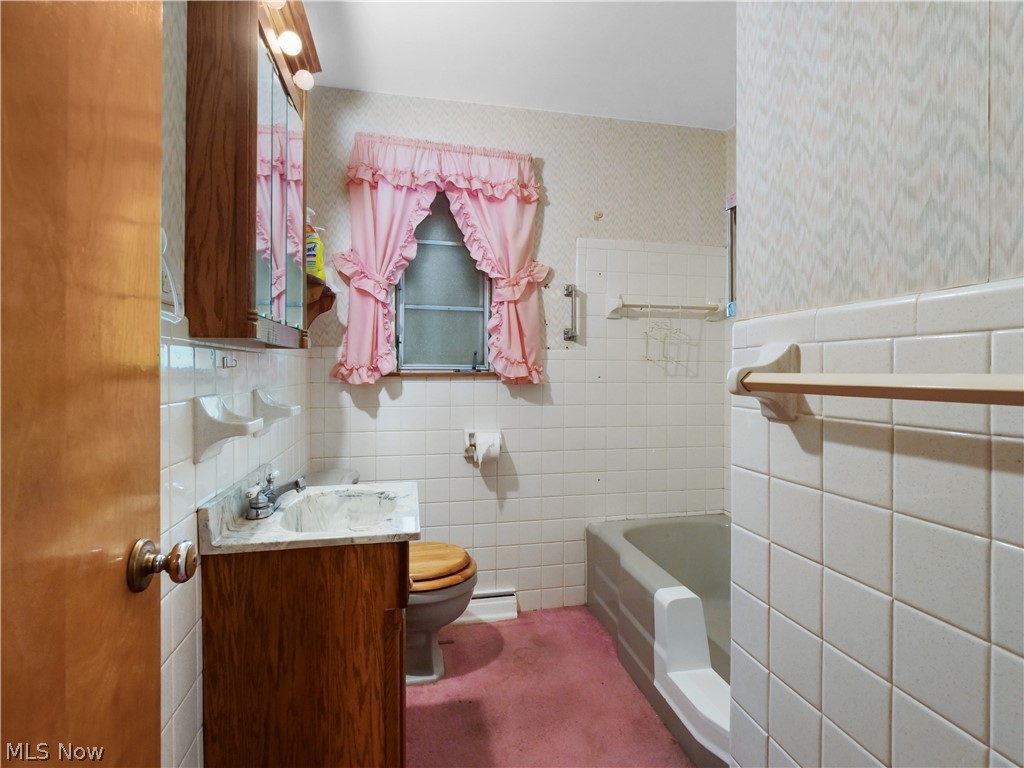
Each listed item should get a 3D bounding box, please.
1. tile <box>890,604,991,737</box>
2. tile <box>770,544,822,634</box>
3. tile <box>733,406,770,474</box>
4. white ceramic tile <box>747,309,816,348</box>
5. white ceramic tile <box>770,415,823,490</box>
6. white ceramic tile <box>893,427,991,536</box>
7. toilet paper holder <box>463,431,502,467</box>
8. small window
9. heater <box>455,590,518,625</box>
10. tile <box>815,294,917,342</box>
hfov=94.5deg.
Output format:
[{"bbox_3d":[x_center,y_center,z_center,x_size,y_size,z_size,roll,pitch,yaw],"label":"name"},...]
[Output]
[{"bbox_3d":[0.497,0.328,0.550,0.010,0.109,0.104,0,0,-12],"label":"tile"},{"bbox_3d":[0.456,0.327,0.758,0.010,0.108,0.107,0,1,-12],"label":"tile"},{"bbox_3d":[0.433,0.101,0.853,0.010,0.109,0.102,0,0,-12],"label":"tile"},{"bbox_3d":[0.447,-0.090,0.788,0.010,0.051,0.150,0,0,-12],"label":"white ceramic tile"},{"bbox_3d":[0.452,0.104,0.749,0.010,0.107,0.104,0,1,-12],"label":"white ceramic tile"},{"bbox_3d":[0.495,0.107,0.546,0.010,0.107,0.104,0,1,-12],"label":"white ceramic tile"},{"bbox_3d":[-0.129,0.299,2.166,0.158,0.155,0.100,0,0,-12],"label":"toilet paper holder"},{"bbox_3d":[-0.313,-0.487,2.189,0.425,0.860,0.060,0,0,-12],"label":"small window"},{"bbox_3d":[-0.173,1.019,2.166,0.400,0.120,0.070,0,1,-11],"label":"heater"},{"bbox_3d":[0.478,-0.085,0.643,0.011,0.050,0.148,0,1,-12],"label":"tile"}]

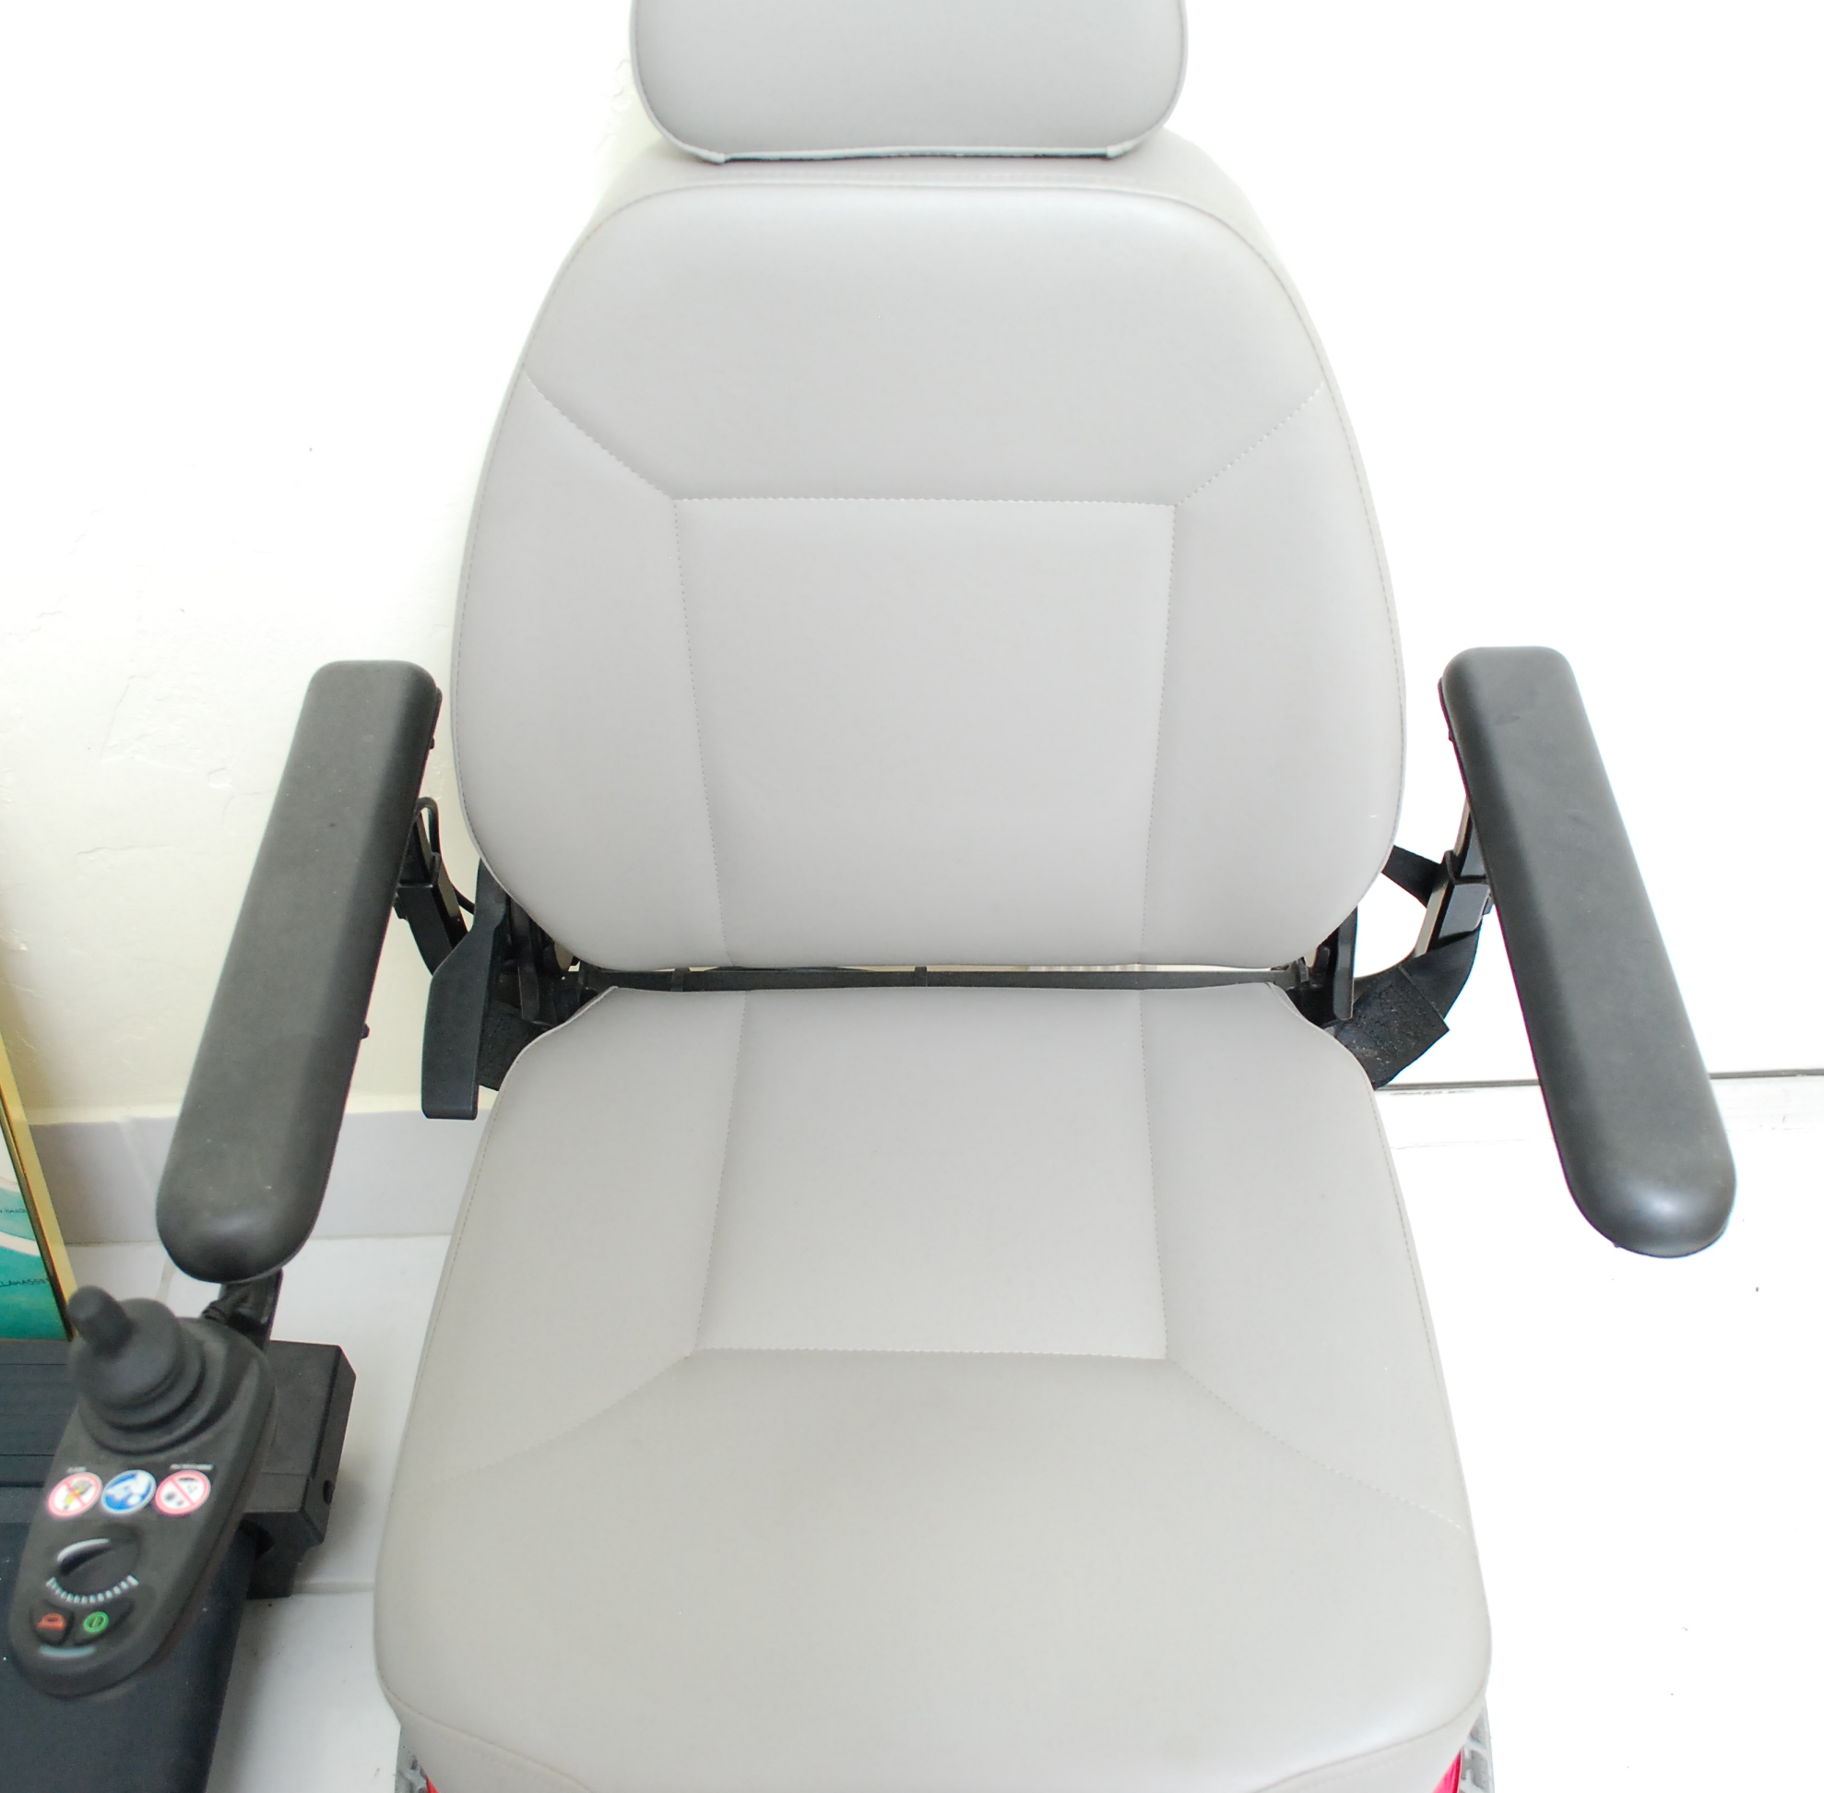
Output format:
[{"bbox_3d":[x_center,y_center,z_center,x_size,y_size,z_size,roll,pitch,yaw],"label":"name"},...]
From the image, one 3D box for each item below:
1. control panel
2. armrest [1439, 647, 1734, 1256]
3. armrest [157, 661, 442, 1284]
[{"bbox_3d":[-0.281,0.204,0.720,0.076,0.100,0.161,-3,37,2],"label":"control panel"},{"bbox_3d":[0.299,0.008,0.906,0.058,0.036,0.334,-1,49,1],"label":"armrest"},{"bbox_3d":[-0.274,0.017,0.920,0.059,0.036,0.342,-1,49,1],"label":"armrest"}]

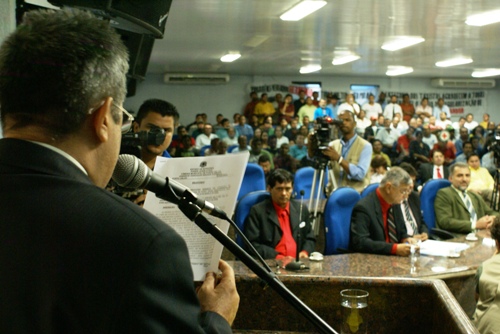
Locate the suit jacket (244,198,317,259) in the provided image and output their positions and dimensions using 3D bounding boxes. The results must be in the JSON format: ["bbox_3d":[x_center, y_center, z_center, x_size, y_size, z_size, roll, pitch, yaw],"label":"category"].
[{"bbox_3d":[0.190,0.460,3.900,0.480,0.560,0.360,0,2,-14],"label":"suit jacket"}]

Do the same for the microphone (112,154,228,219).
[{"bbox_3d":[-0.125,0.041,1.000,0.213,0.053,0.055,27,-3,-20],"label":"microphone"}]

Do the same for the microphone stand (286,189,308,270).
[{"bbox_3d":[0.258,0.340,3.400,0.110,0.420,0.130,-1,2,-34],"label":"microphone stand"}]

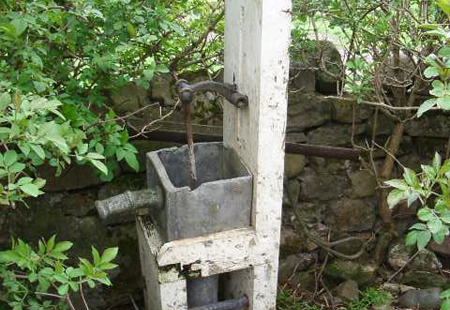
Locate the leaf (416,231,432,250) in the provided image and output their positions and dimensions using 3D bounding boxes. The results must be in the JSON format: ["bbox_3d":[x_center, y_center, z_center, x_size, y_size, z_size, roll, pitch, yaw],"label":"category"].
[{"bbox_3d":[0.663,0.280,2.000,0.043,0.012,0.068,26,70,26],"label":"leaf"}]

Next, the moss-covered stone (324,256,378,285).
[{"bbox_3d":[0.559,0.510,2.680,0.220,0.110,0.150,-9,26,-19],"label":"moss-covered stone"}]

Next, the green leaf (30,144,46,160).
[{"bbox_3d":[-0.584,-0.011,1.900,0.064,0.012,0.031,43,64,7],"label":"green leaf"}]

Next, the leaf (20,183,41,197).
[{"bbox_3d":[-0.595,0.111,1.850,0.061,0.012,0.037,30,61,2],"label":"leaf"}]

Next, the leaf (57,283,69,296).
[{"bbox_3d":[-0.521,0.432,1.950,0.032,0.012,0.042,34,58,10],"label":"leaf"}]

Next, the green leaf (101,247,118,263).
[{"bbox_3d":[-0.371,0.323,1.950,0.035,0.012,0.068,41,63,15],"label":"green leaf"}]

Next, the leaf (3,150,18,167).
[{"bbox_3d":[-0.670,0.009,1.900,0.041,0.012,0.051,2,66,-15],"label":"leaf"}]

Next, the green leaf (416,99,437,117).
[{"bbox_3d":[0.664,-0.152,2.000,0.079,0.012,0.036,-39,65,-3],"label":"green leaf"}]

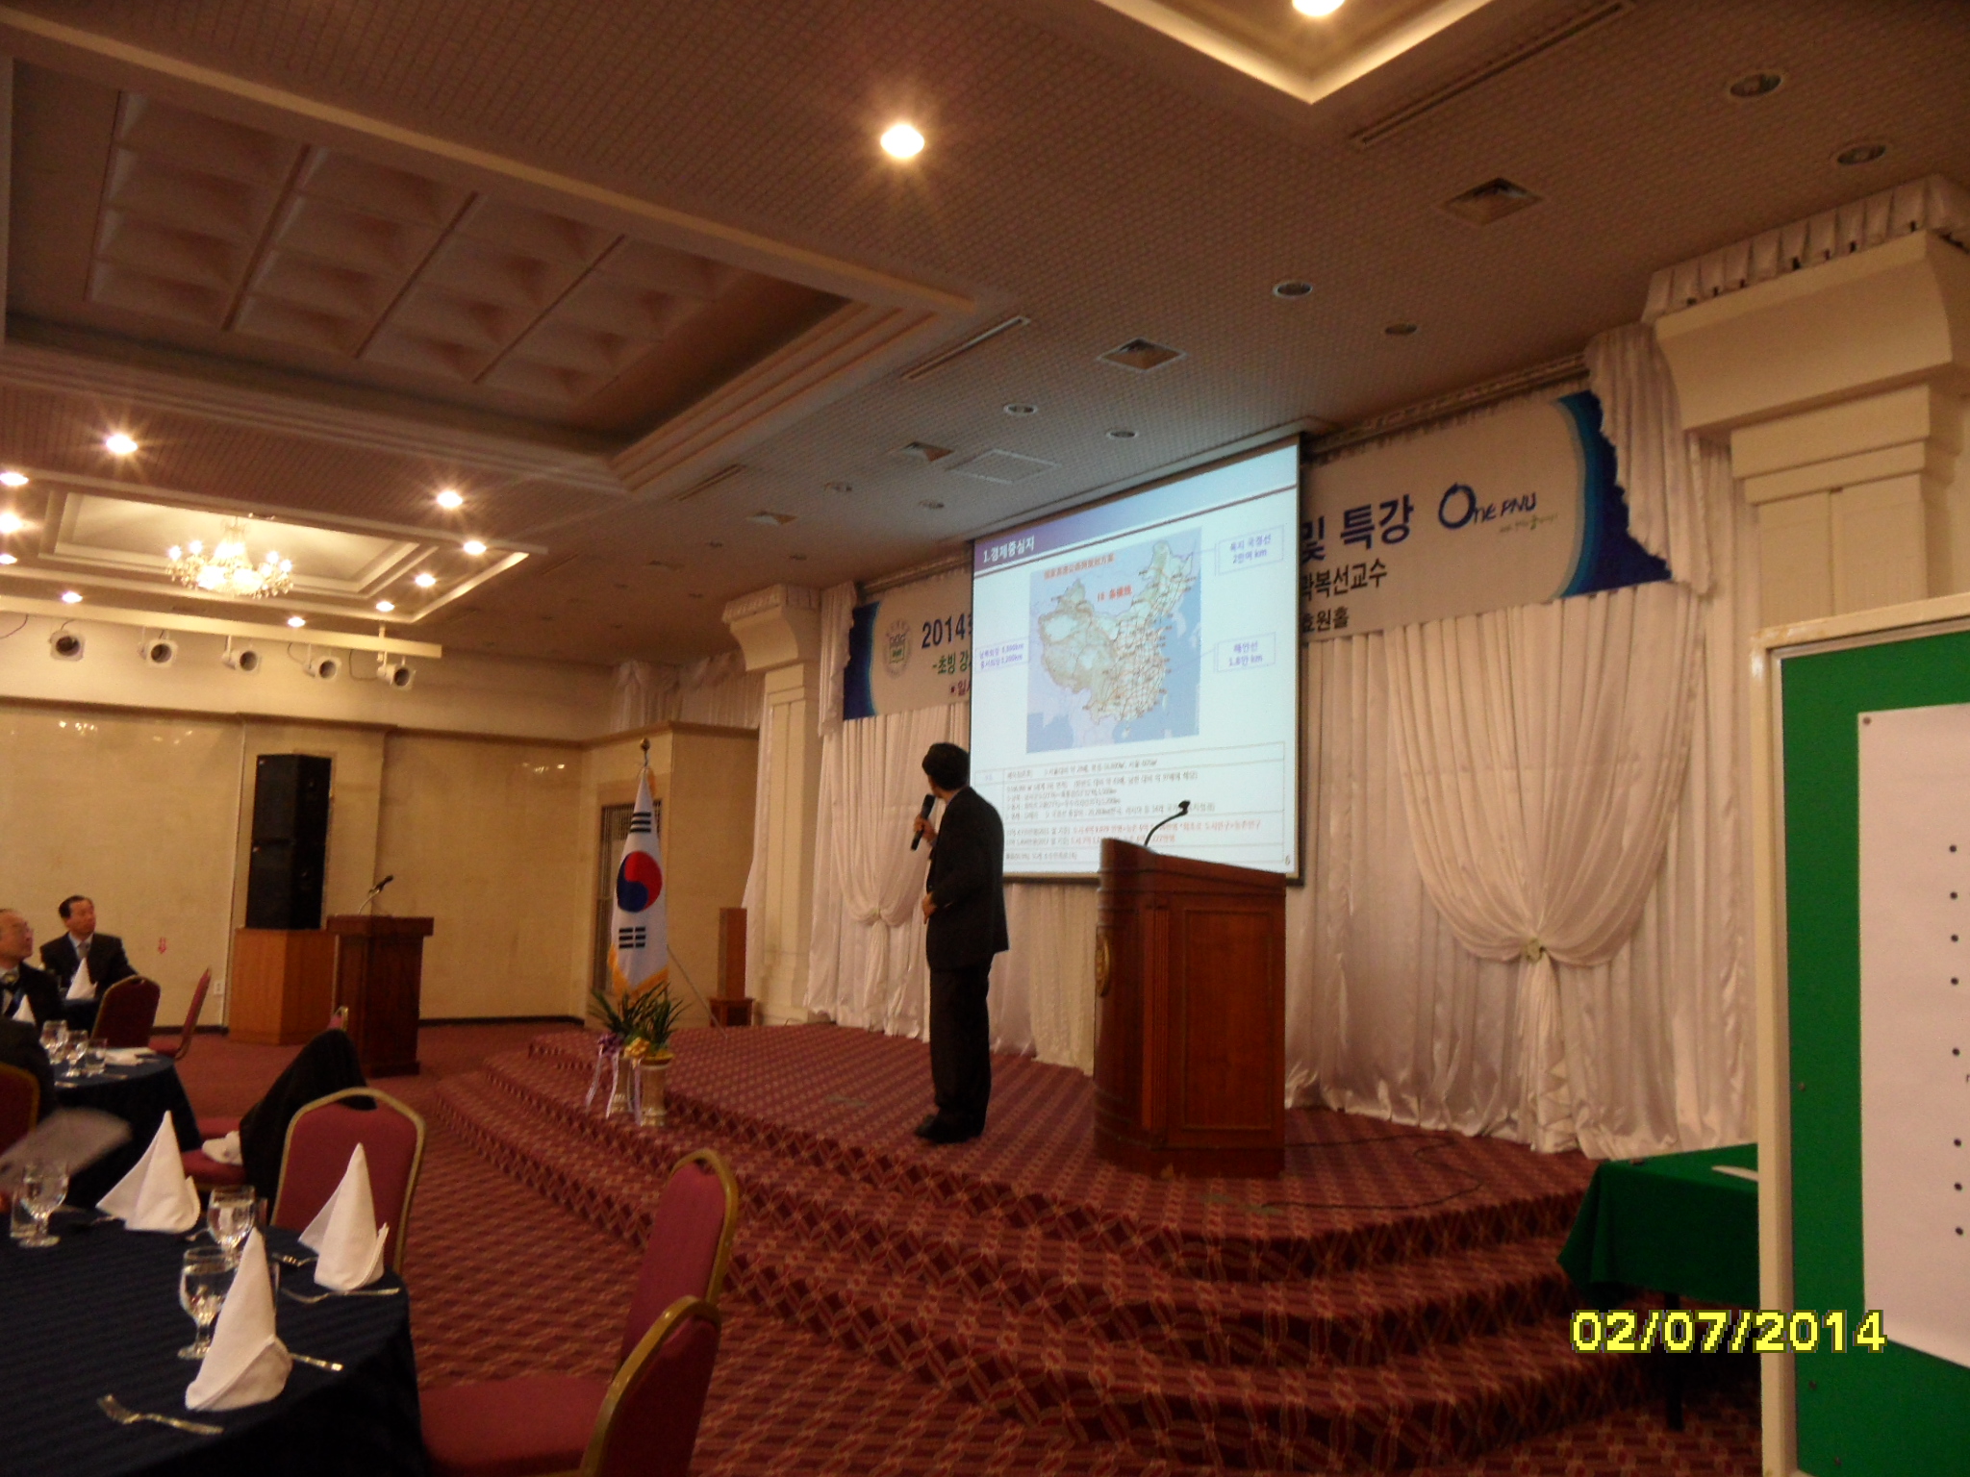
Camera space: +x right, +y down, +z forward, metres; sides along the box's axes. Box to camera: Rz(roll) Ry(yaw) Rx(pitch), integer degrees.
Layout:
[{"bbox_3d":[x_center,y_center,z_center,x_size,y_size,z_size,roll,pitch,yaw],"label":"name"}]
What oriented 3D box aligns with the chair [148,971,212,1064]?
[{"bbox_3d":[-4.459,1.707,7.255,0.560,0.920,0.450,4,-6,-28],"label":"chair"}]

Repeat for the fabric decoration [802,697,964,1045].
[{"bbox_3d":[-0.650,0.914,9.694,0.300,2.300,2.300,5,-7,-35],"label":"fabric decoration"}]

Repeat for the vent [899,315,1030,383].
[{"bbox_3d":[-0.104,-1.722,6.045,0.075,0.040,0.960,5,-6,-34],"label":"vent"}]

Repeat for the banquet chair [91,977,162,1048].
[{"bbox_3d":[-4.636,1.681,7.023,0.560,0.920,0.450,0,-6,15],"label":"banquet chair"}]

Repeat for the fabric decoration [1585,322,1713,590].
[{"bbox_3d":[2.613,-1.080,5.413,0.180,1.110,0.433,5,-7,-36],"label":"fabric decoration"}]

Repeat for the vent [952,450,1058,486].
[{"bbox_3d":[0.088,-1.505,7.648,0.460,0.030,0.460,5,-7,-35],"label":"vent"}]

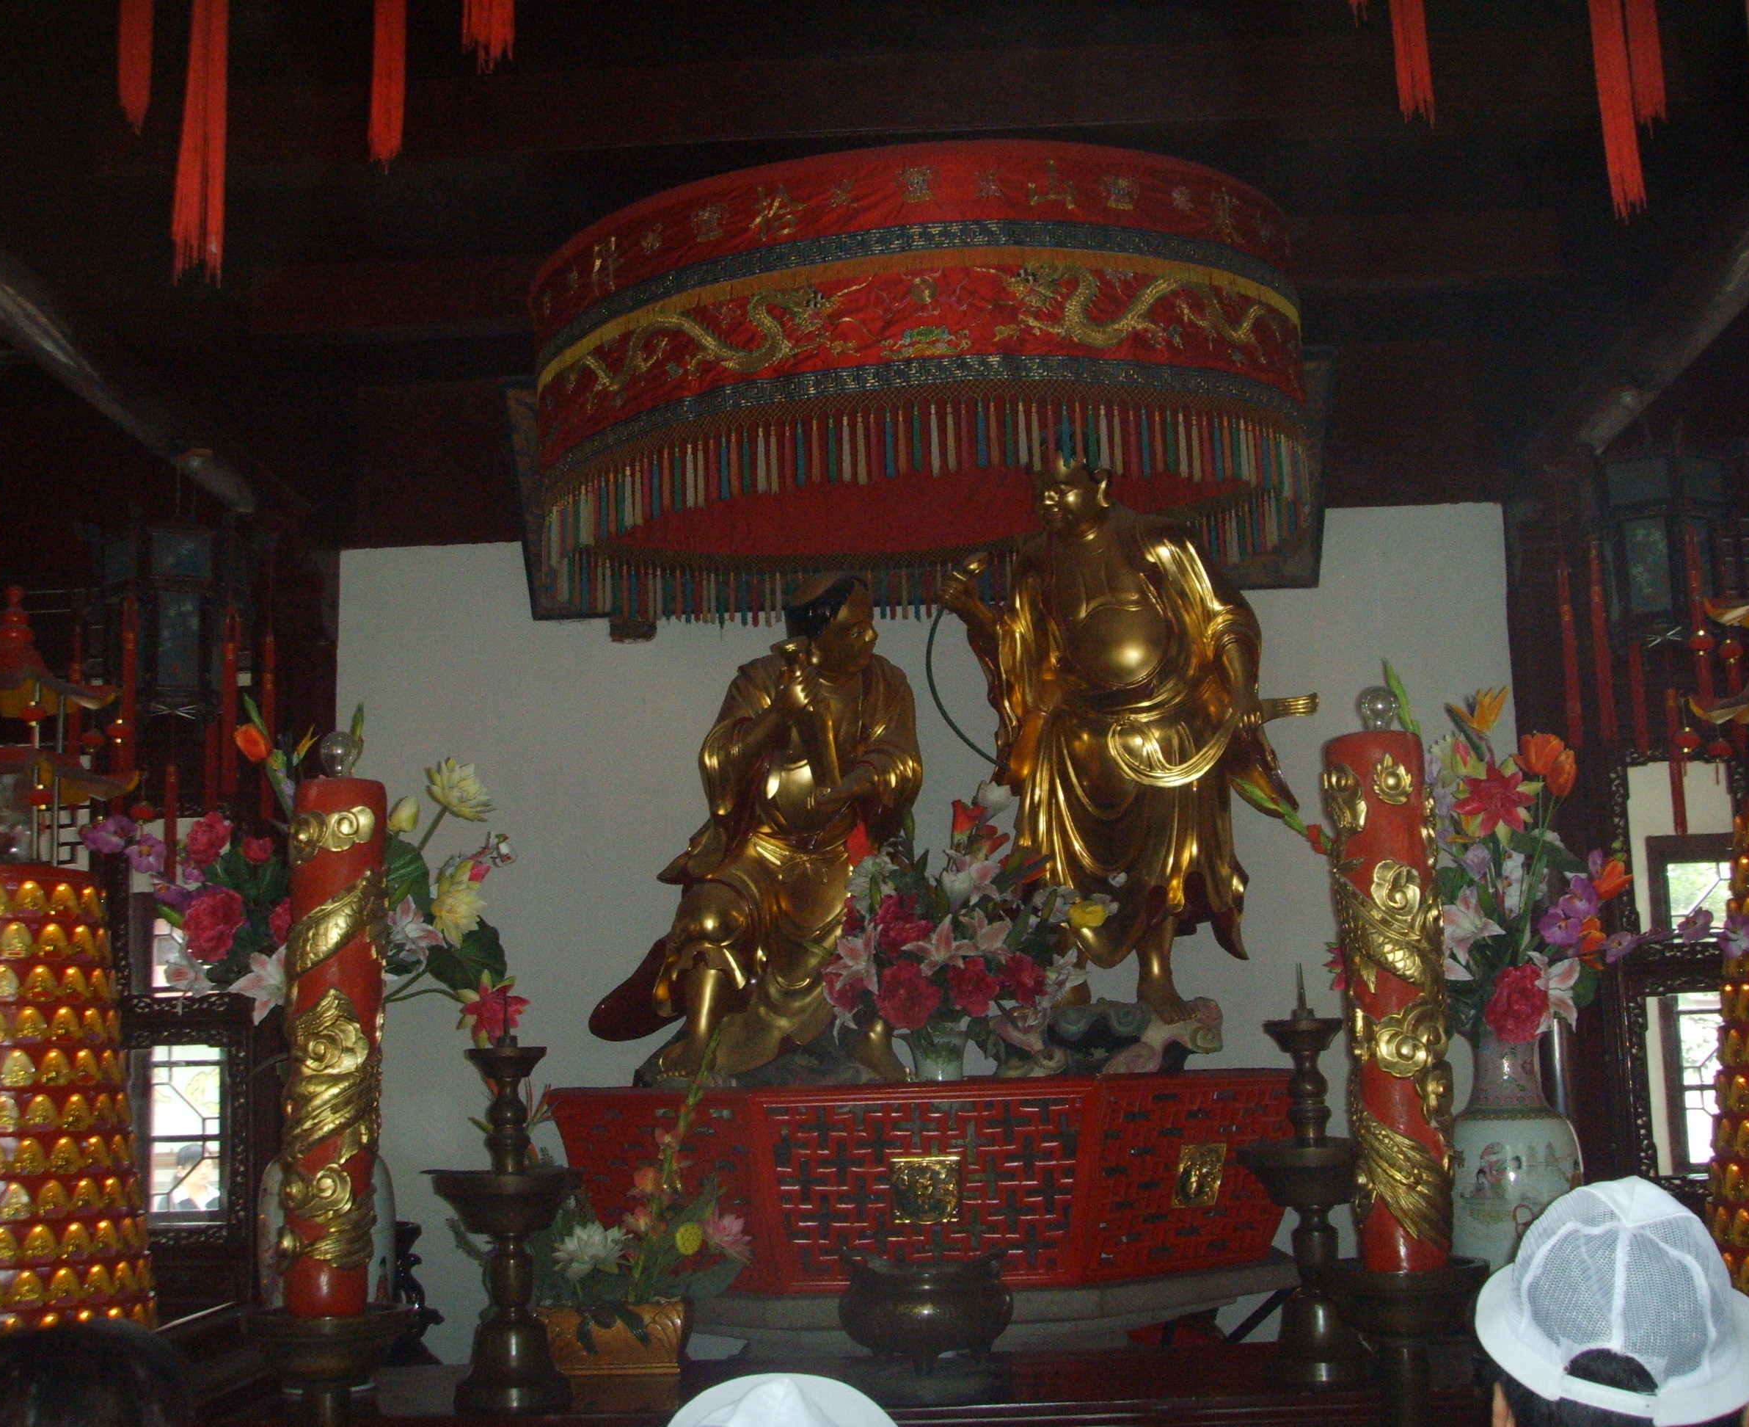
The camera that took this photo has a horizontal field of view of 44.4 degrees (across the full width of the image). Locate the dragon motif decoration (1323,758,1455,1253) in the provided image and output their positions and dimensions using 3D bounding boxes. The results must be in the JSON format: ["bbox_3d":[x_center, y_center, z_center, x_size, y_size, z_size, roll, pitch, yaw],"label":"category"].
[{"bbox_3d":[0.781,0.431,3.262,0.155,0.797,0.155,-2,-9,2],"label":"dragon motif decoration"}]

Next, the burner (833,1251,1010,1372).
[{"bbox_3d":[0.088,1.020,3.664,0.293,0.179,0.270,-2,-9,2],"label":"burner"}]

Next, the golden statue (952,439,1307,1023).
[{"bbox_3d":[0.627,0.082,5.434,0.863,1.358,0.580,-3,-9,10],"label":"golden statue"}]

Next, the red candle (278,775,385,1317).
[{"bbox_3d":[-0.838,0.507,3.321,0.155,0.810,0.155,-2,-9,2],"label":"red candle"}]

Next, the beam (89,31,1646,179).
[{"bbox_3d":[-0.092,-1.559,5.597,3.890,0.205,0.160,-2,-9,2],"label":"beam"}]

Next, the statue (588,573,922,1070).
[{"bbox_3d":[-0.297,0.301,5.287,0.787,1.156,0.720,-2,-9,2],"label":"statue"}]

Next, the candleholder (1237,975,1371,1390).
[{"bbox_3d":[0.725,0.769,3.565,0.240,0.655,0.240,-2,-9,2],"label":"candleholder"}]

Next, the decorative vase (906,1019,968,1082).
[{"bbox_3d":[0.135,0.745,4.741,0.148,0.132,0.148,-2,-9,2],"label":"decorative vase"}]

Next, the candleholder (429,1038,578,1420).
[{"bbox_3d":[-0.619,0.851,3.591,0.240,0.587,0.240,-2,-9,2],"label":"candleholder"}]

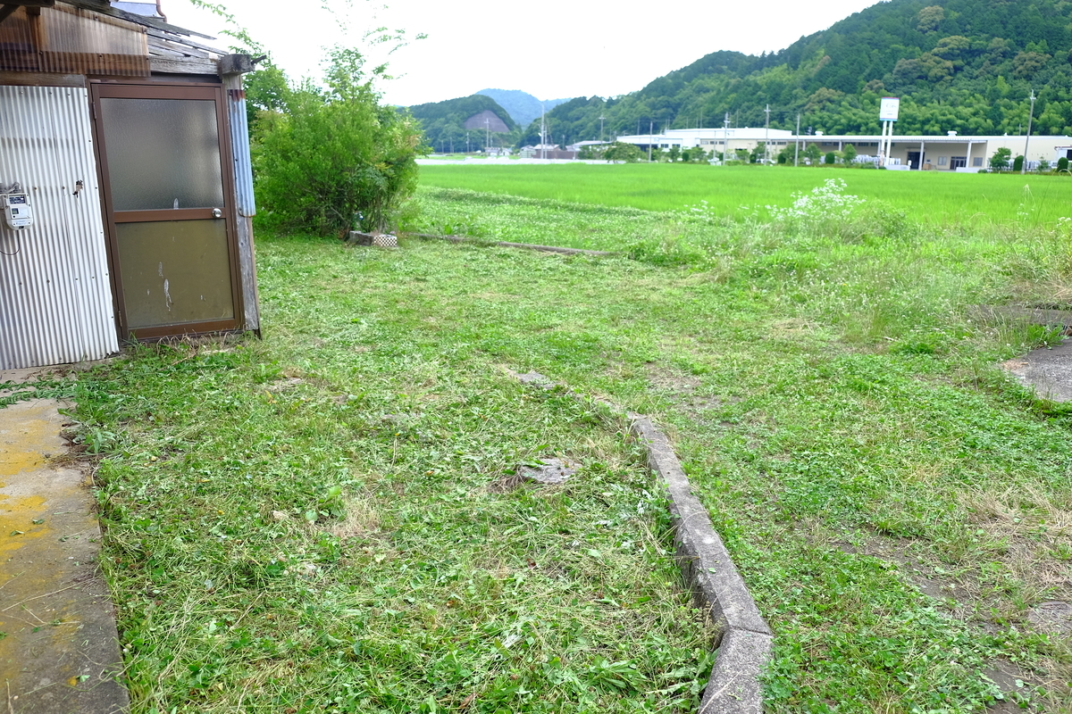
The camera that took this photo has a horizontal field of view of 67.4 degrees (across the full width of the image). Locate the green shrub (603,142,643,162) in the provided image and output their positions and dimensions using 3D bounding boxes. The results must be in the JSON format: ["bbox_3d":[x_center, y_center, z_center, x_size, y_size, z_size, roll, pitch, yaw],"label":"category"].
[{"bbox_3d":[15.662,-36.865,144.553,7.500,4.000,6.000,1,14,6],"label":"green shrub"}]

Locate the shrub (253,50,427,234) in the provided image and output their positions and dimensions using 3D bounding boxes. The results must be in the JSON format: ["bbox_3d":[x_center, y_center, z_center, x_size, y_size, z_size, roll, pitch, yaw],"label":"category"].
[{"bbox_3d":[-3.107,-3.271,12.405,2.650,2.810,2.600,-3,15,-13],"label":"shrub"}]

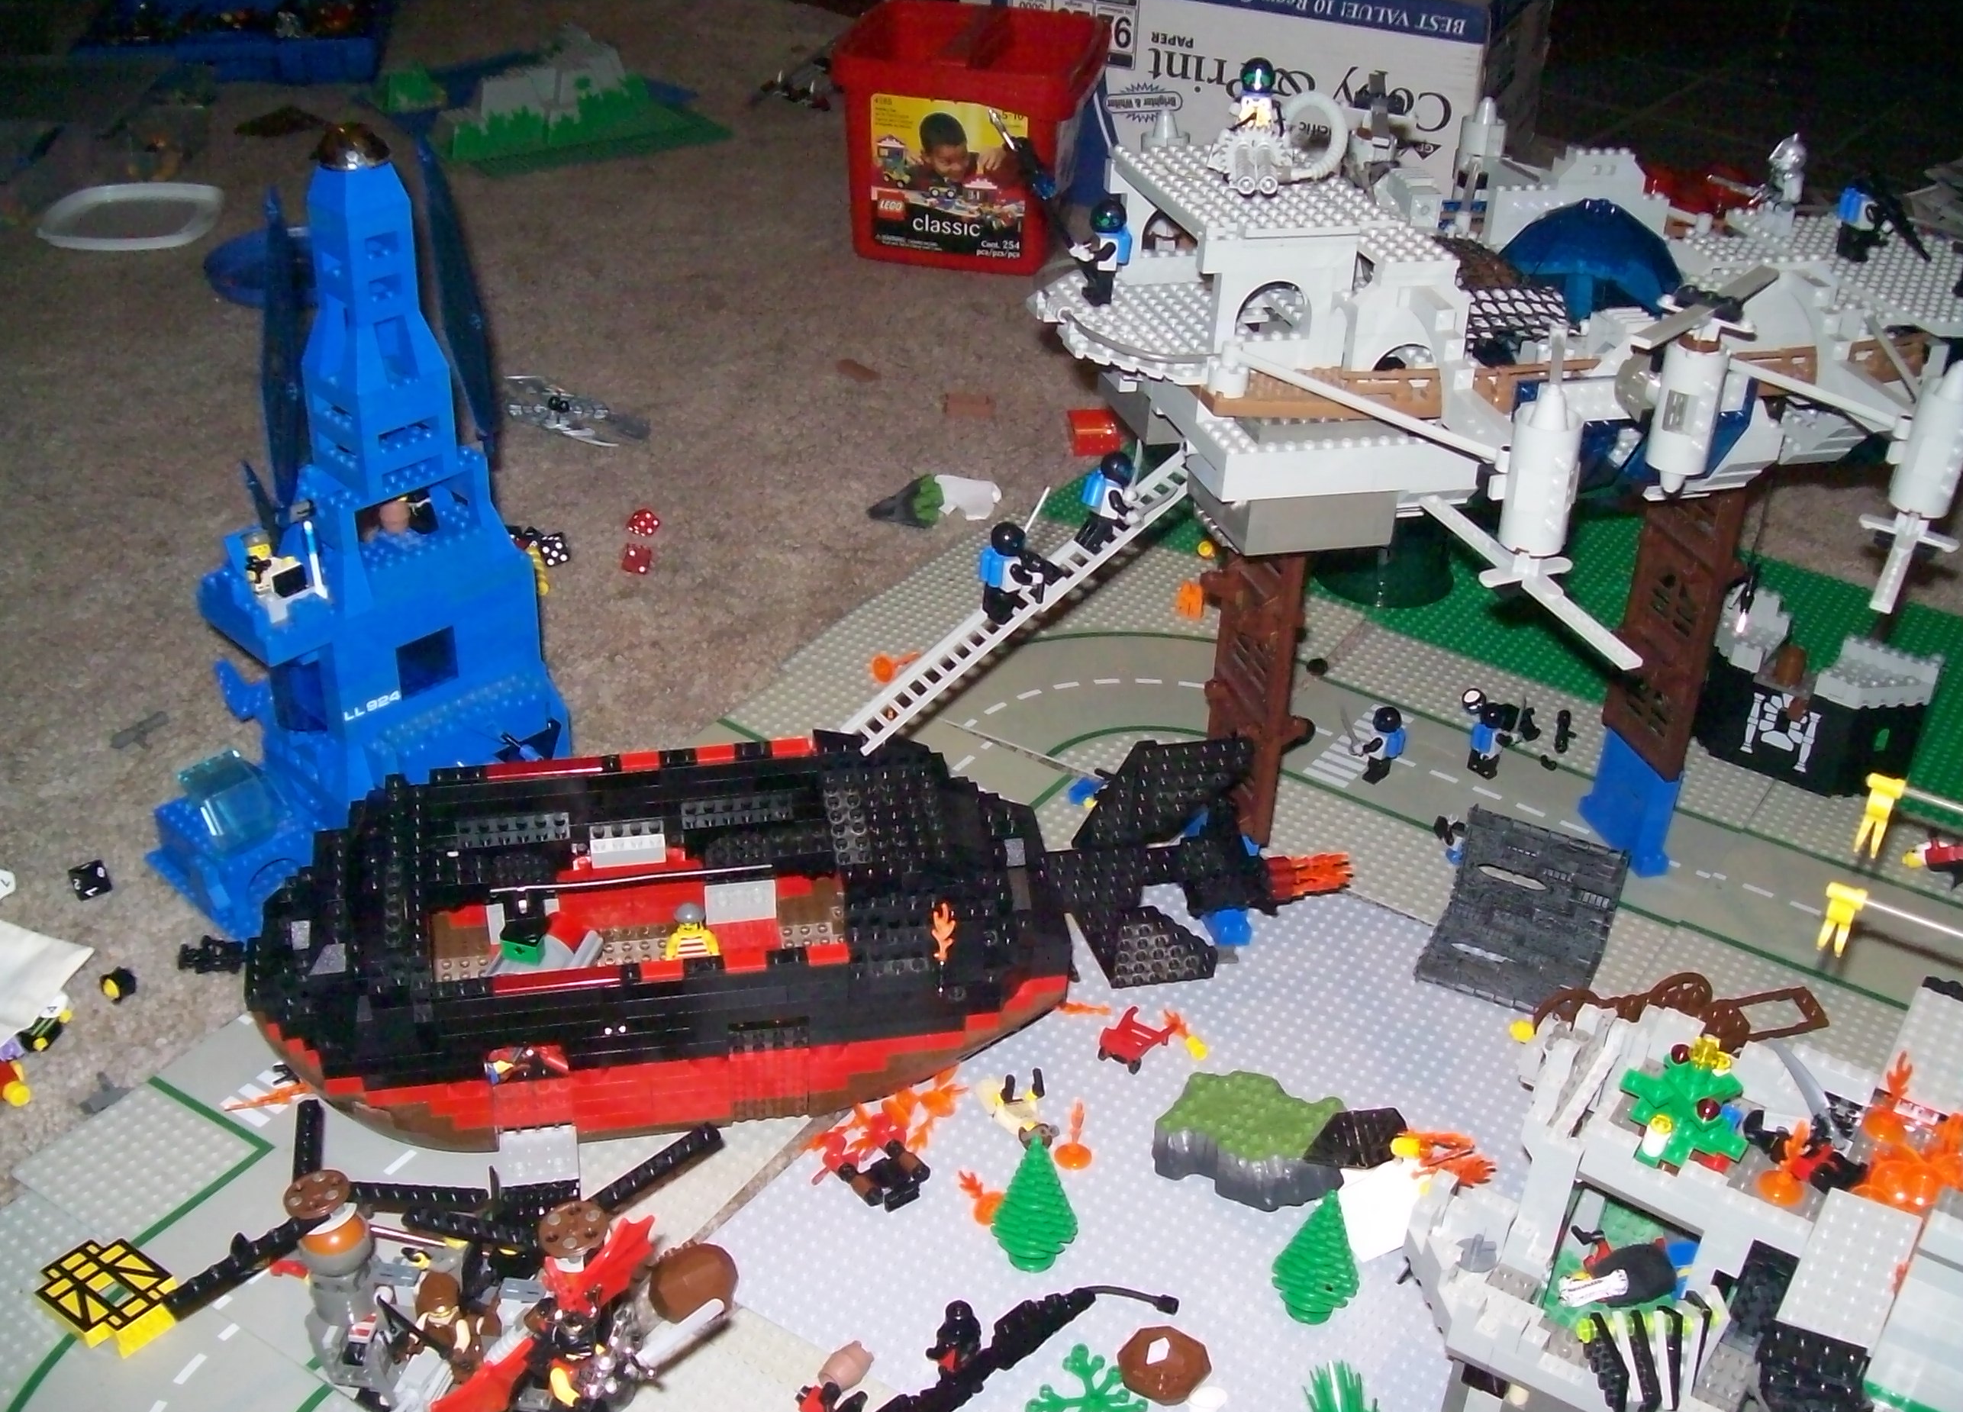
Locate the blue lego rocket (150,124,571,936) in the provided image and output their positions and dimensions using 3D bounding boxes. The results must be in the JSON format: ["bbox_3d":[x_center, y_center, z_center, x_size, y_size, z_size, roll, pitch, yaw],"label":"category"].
[{"bbox_3d":[-0.299,-0.091,0.970,0.140,0.372,0.202,26,39,34],"label":"blue lego rocket"}]

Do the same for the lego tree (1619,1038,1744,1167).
[{"bbox_3d":[0.251,0.140,0.721,0.045,0.056,0.045,21,36,29],"label":"lego tree"}]

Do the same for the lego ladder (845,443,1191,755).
[{"bbox_3d":[0.018,-0.044,0.878,0.191,0.008,0.021,-40,42,-6],"label":"lego ladder"}]

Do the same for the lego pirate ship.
[{"bbox_3d":[-0.066,0.083,0.859,0.474,0.162,0.134,-3,41,-12],"label":"lego pirate ship"}]

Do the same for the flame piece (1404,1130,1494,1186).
[{"bbox_3d":[0.197,0.190,0.858,0.036,0.012,0.028,12,33,17],"label":"flame piece"}]

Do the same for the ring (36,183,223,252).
[{"bbox_3d":[-0.785,-0.452,1.887,0.158,0.011,0.168,-4,32,-7],"label":"ring"}]

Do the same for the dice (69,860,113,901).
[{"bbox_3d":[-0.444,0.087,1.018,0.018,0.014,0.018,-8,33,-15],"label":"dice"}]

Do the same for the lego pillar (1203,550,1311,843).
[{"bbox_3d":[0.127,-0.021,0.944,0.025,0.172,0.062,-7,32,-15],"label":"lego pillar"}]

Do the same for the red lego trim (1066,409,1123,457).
[{"bbox_3d":[0.081,-0.194,1.450,0.034,0.026,0.022,1,31,0],"label":"red lego trim"}]

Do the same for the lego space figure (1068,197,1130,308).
[{"bbox_3d":[0.050,-0.190,0.850,0.024,0.043,0.025,-7,32,-15],"label":"lego space figure"}]

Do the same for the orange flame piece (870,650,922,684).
[{"bbox_3d":[-0.048,-0.023,1.170,0.030,0.017,0.017,-18,36,-40],"label":"orange flame piece"}]

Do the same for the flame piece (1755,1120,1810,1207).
[{"bbox_3d":[0.278,0.157,0.707,0.017,0.034,0.017,1,31,-1],"label":"flame piece"}]

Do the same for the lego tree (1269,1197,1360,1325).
[{"bbox_3d":[0.128,0.208,0.785,0.034,0.062,0.034,1,31,-1],"label":"lego tree"}]

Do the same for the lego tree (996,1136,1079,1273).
[{"bbox_3d":[0.021,0.194,0.802,0.034,0.064,0.034,1,31,-1],"label":"lego tree"}]

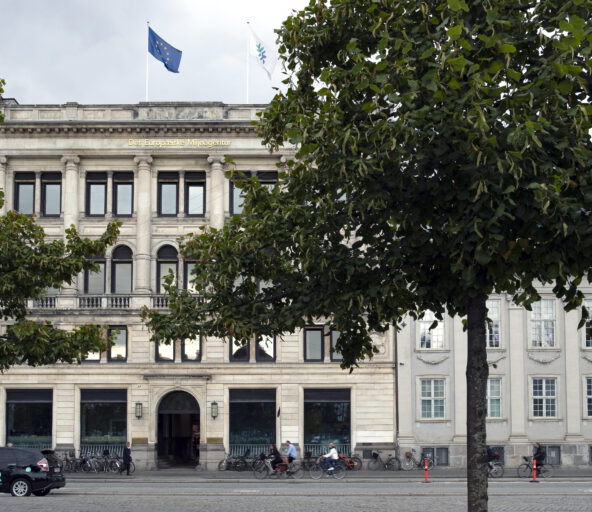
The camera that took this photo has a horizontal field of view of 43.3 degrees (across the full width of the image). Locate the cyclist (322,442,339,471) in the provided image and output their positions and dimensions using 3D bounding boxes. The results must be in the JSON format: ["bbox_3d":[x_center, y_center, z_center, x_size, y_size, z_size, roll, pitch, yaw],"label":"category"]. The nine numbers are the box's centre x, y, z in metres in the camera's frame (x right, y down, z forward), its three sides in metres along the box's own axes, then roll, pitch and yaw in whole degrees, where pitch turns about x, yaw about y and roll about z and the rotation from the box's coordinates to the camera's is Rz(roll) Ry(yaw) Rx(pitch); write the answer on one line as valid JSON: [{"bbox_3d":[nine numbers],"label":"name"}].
[{"bbox_3d":[1.742,10.124,37.700,0.820,1.440,0.500,0,-3,0],"label":"cyclist"}]

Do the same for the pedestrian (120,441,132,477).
[{"bbox_3d":[-8.968,10.740,39.500,0.550,1.750,0.520,-2,-11,11],"label":"pedestrian"}]

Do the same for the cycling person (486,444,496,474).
[{"bbox_3d":[9.771,10.124,37.700,0.850,1.550,0.500,0,-3,0],"label":"cycling person"}]

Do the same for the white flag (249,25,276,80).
[{"bbox_3d":[-2.011,-12.463,45.500,1.750,3.250,0.600,0,-3,0],"label":"white flag"}]

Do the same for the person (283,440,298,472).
[{"bbox_3d":[-0.288,10.160,37.700,0.820,1.630,0.500,0,-3,0],"label":"person"}]

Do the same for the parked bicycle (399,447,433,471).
[{"bbox_3d":[6.677,11.257,41.200,1.760,1.120,0.580,0,-10,0],"label":"parked bicycle"}]

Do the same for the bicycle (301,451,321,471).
[{"bbox_3d":[0.851,11.230,41.000,1.600,1.080,0.580,-2,-11,11],"label":"bicycle"}]

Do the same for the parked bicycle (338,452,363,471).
[{"bbox_3d":[2.925,11.340,41.200,1.650,1.050,0.580,-3,-11,16],"label":"parked bicycle"}]

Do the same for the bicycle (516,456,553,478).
[{"bbox_3d":[12.302,10.850,38.300,1.780,1.100,0.580,-1,-11,3],"label":"bicycle"}]

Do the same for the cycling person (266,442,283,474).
[{"bbox_3d":[-1.088,10.403,38.300,0.820,1.560,0.500,0,-10,0],"label":"cycling person"}]

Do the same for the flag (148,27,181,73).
[{"bbox_3d":[-8.014,-12.585,45.500,1.950,2.800,0.550,0,-3,0],"label":"flag"}]

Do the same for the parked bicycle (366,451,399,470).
[{"bbox_3d":[4.884,11.285,41.200,1.780,1.100,0.580,0,-10,0],"label":"parked bicycle"}]

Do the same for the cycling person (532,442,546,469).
[{"bbox_3d":[12.491,10.327,38.300,0.750,1.450,0.500,-1,-11,3],"label":"cycling person"}]

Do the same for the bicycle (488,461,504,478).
[{"bbox_3d":[9.645,10.715,37.700,1.760,1.050,0.580,0,-3,0],"label":"bicycle"}]

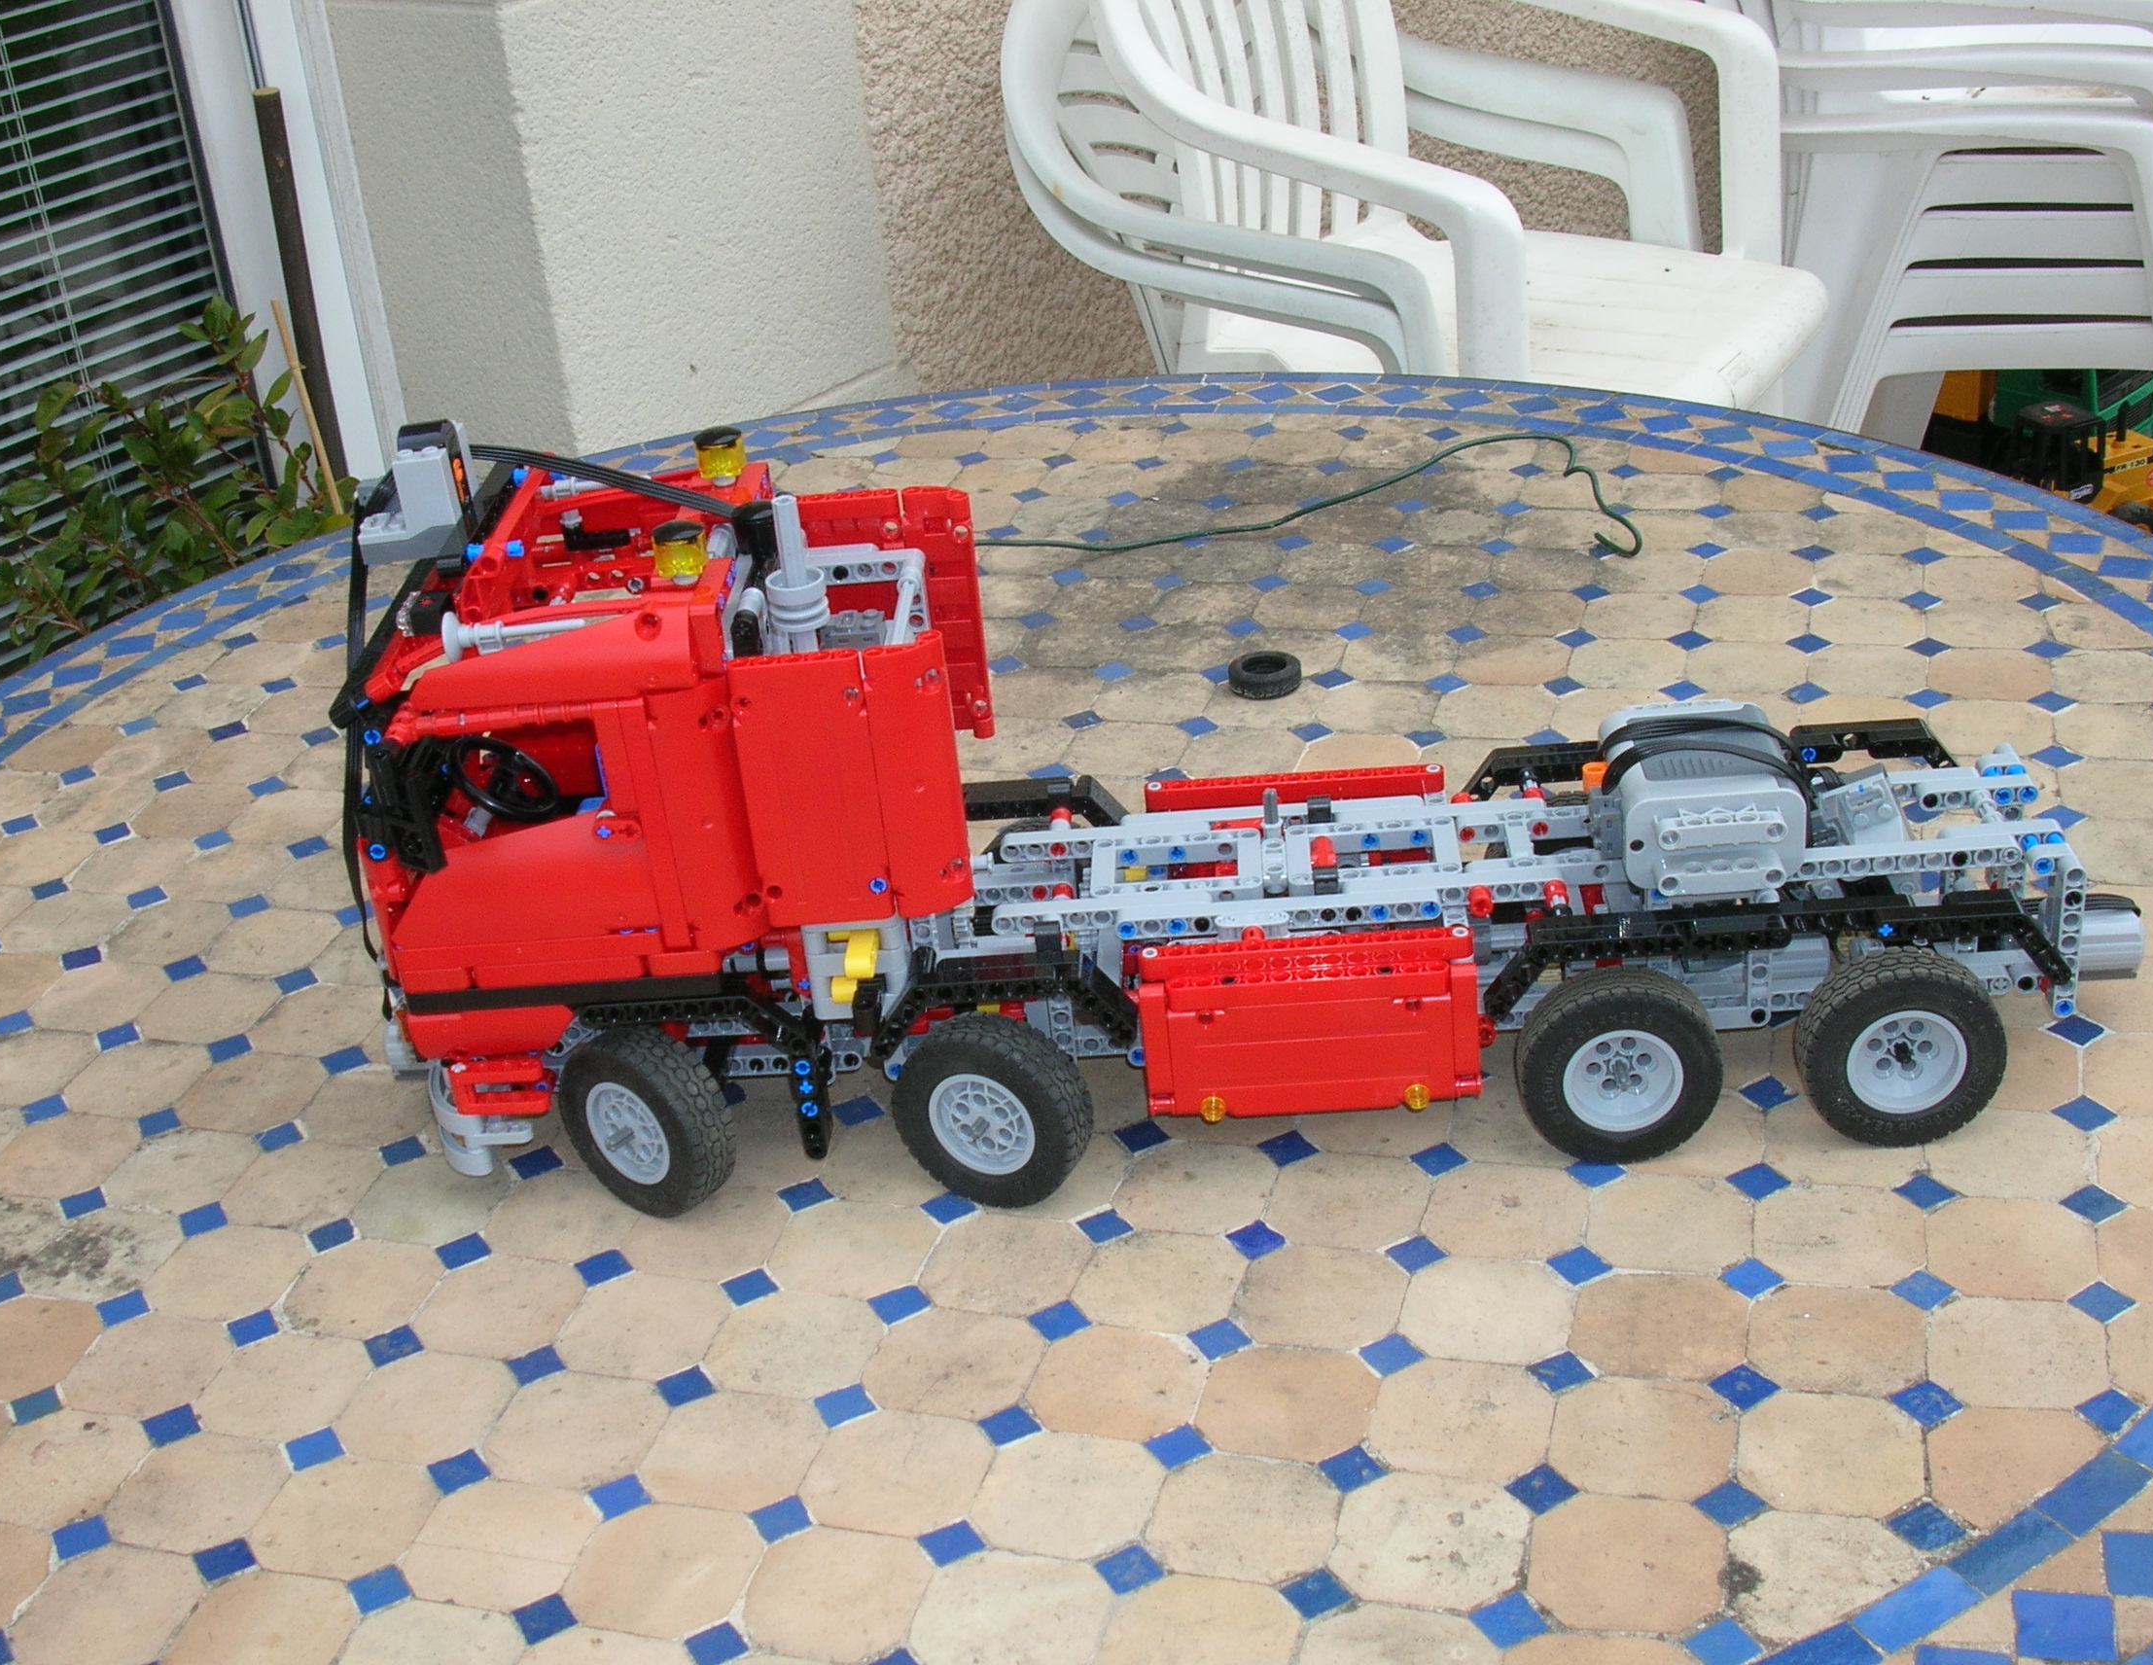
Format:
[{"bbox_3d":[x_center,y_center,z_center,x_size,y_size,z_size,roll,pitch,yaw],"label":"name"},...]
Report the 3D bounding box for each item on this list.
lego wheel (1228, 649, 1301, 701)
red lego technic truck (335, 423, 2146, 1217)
[{"bbox_3d":[0.083,-0.069,1.176,0.031,0.011,0.031,-5,28,3],"label":"lego wheel"},{"bbox_3d":[0.050,-0.033,0.861,0.574,0.250,0.164,-4,28,5],"label":"red lego technic truck"}]

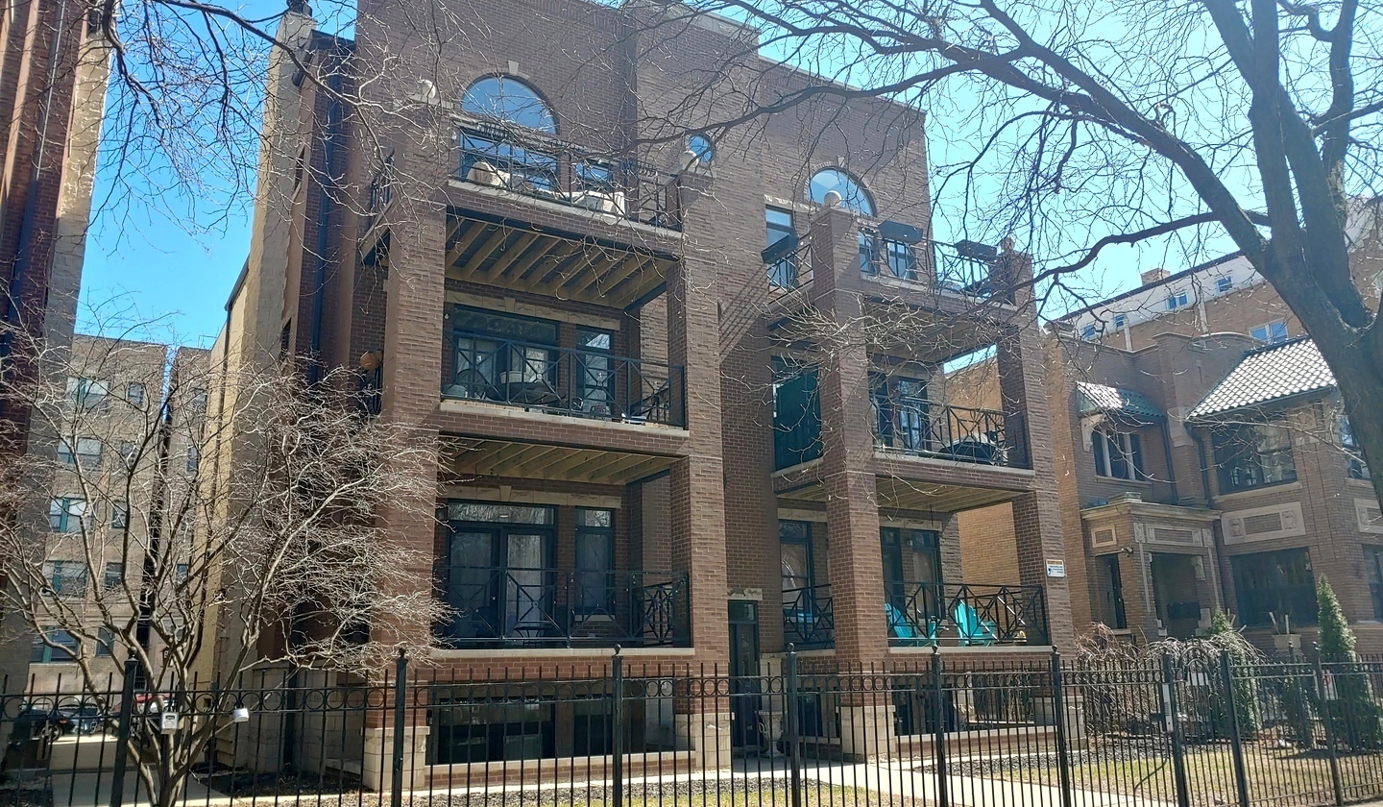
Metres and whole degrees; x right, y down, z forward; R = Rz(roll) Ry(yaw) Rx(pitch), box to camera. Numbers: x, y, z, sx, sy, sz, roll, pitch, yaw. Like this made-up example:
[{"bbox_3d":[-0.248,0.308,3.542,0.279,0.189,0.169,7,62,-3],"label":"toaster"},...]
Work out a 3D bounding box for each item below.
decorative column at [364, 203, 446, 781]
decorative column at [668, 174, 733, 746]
[{"bbox_3d":[-3.786,0.431,13.426,0.615,8.890,0.615,7,-17,-29],"label":"decorative column"},{"bbox_3d":[0.081,0.734,15.628,0.615,9.330,0.615,7,-17,-29],"label":"decorative column"}]

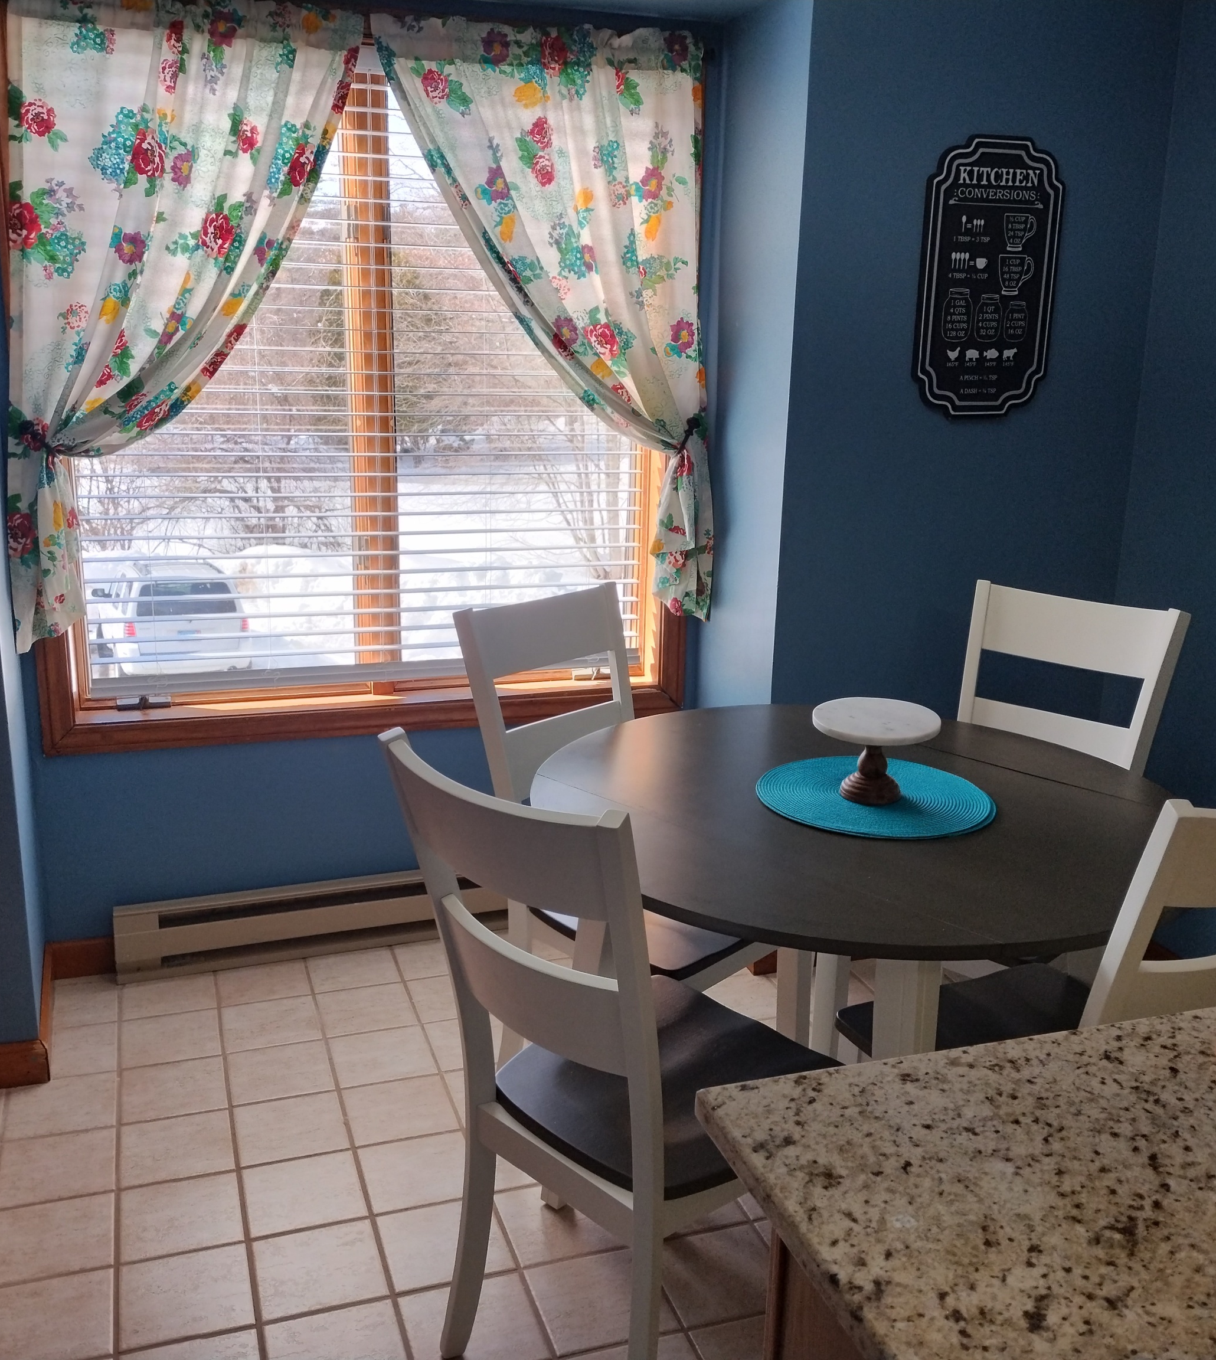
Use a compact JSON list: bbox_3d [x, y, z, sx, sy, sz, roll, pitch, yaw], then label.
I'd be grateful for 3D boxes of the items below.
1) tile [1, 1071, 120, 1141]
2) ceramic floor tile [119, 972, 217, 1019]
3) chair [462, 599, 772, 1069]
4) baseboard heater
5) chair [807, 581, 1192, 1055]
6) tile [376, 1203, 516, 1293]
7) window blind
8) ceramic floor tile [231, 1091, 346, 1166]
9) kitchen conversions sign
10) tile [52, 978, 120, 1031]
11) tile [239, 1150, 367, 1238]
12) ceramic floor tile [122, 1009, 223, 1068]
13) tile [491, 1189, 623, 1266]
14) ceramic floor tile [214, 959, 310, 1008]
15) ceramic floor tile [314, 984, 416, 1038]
[{"bbox_3d":[-1.057,0.833,2.548,0.197,0.009,0.197,-4,15,-19],"label":"tile"},{"bbox_3d":[-0.997,0.722,2.986,0.197,0.009,0.190,-4,15,-19],"label":"ceramic floor tile"},{"bbox_3d":[0.062,0.347,2.568,0.580,0.967,0.480,14,19,40],"label":"chair"},{"bbox_3d":[-0.565,0.578,3.236,1.220,0.165,0.077,-4,15,-19],"label":"baseboard heater"},{"bbox_3d":[0.787,0.341,2.655,0.455,0.980,0.550,14,19,41],"label":"chair"},{"bbox_3d":[-0.274,0.946,2.197,0.197,0.010,0.197,-4,15,-19],"label":"tile"},{"bbox_3d":[-0.535,-0.692,3.048,1.343,1.433,0.050,-4,15,-19],"label":"window blind"},{"bbox_3d":[-0.603,0.855,2.494,0.198,0.010,0.198,-4,16,-19],"label":"ceramic floor tile"},{"bbox_3d":[0.835,-0.881,2.887,0.350,0.592,0.015,-4,16,-19],"label":"kitchen conversions sign"},{"bbox_3d":[-1.181,0.733,2.961,0.155,0.010,0.200,-4,15,-19],"label":"tile"},{"bbox_3d":[-0.537,0.909,2.319,0.197,0.010,0.197,-4,15,-19],"label":"tile"},{"bbox_3d":[-0.932,0.767,2.801,0.198,0.010,0.198,-4,16,-19],"label":"ceramic floor tile"},{"bbox_3d":[-0.078,0.933,2.264,0.197,0.010,0.197,-4,15,-19],"label":"tile"},{"bbox_3d":[-0.803,0.709,3.052,0.197,0.009,0.190,-4,15,-19],"label":"ceramic floor tile"},{"bbox_3d":[-0.545,0.741,2.935,0.198,0.010,0.198,-4,16,-19],"label":"ceramic floor tile"}]

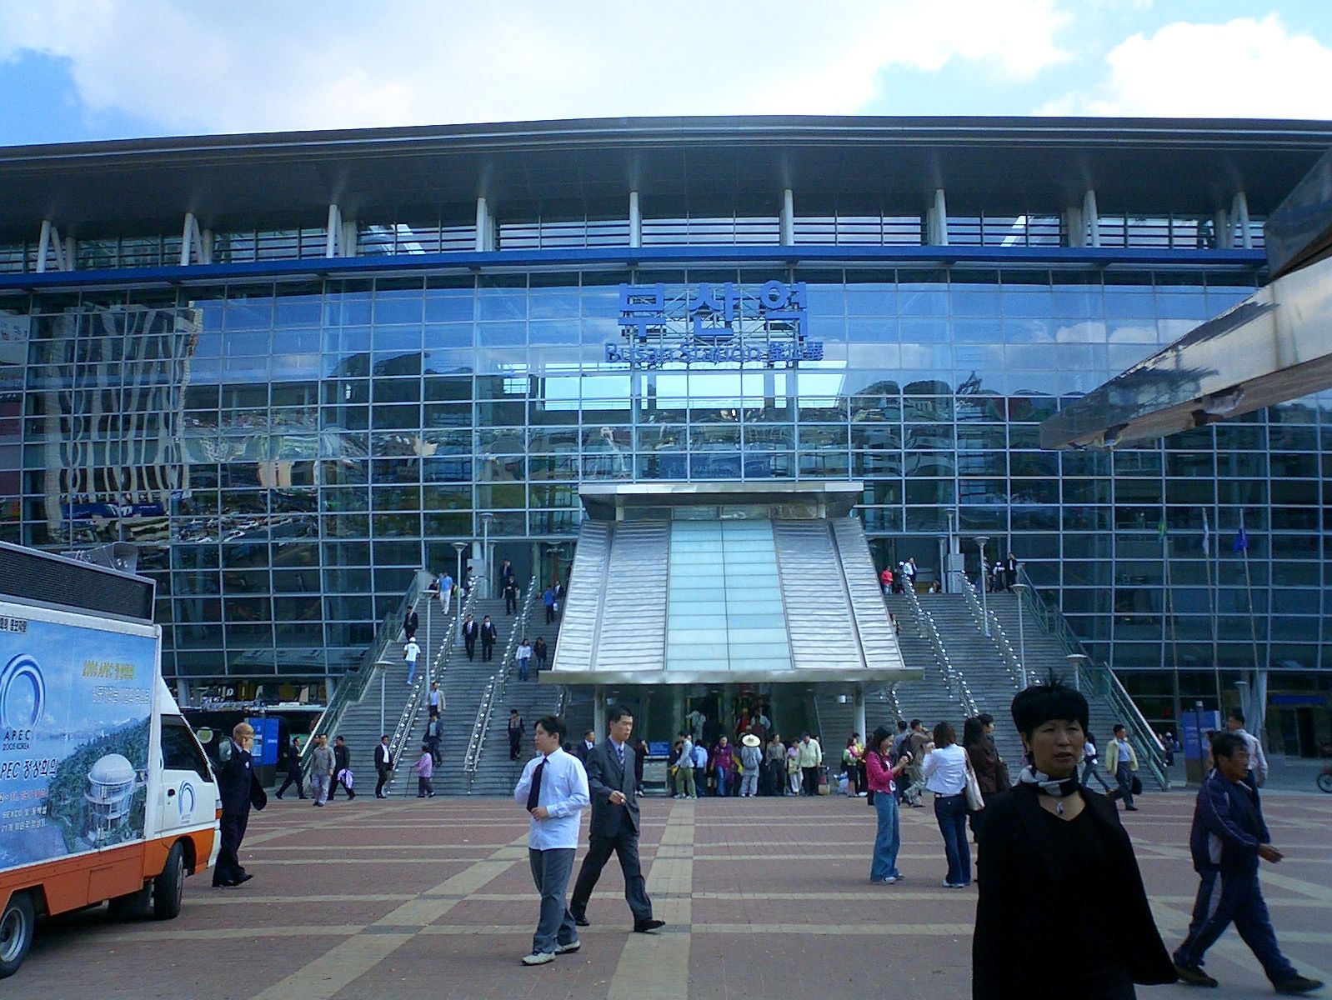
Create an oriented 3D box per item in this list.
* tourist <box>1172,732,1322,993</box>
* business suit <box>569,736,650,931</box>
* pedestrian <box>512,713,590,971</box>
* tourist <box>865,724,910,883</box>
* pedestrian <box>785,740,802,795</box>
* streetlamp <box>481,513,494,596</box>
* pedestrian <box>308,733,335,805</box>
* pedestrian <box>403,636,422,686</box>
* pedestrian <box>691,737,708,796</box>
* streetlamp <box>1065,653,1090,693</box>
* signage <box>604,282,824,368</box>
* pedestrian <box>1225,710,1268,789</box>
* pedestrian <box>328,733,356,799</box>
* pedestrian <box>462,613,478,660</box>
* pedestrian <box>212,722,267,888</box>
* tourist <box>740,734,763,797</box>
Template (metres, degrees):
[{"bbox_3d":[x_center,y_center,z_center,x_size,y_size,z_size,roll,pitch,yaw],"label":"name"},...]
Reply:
[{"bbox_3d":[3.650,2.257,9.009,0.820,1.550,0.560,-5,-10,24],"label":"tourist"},{"bbox_3d":[-0.394,2.710,11.753,0.620,1.448,0.520,-9,-13,40],"label":"business suit"},{"bbox_3d":[-0.832,2.435,10.319,0.550,1.721,0.520,-10,-13,44],"label":"pedestrian"},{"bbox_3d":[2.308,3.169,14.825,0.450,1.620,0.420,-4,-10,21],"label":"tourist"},{"bbox_3d":[3.445,7.207,38.381,0.500,1.462,0.360,-2,-10,6],"label":"pedestrian"},{"bbox_3d":[-7.601,2.431,60.686,0.570,3.800,0.570,-1,-10,0],"label":"streetlamp"},{"bbox_3d":[-8.383,6.579,34.762,0.580,1.728,0.420,0,-10,-5],"label":"pedestrian"},{"bbox_3d":[-8.380,5.328,47.186,0.520,1.660,0.450,-1,-10,0],"label":"pedestrian"},{"bbox_3d":[0.897,7.187,38.337,0.480,1.550,0.380,-1,-10,3],"label":"pedestrian"},{"bbox_3d":[11.134,6.025,38.518,0.620,3.700,0.620,-1,-10,0],"label":"streetlamp"},{"bbox_3d":[2.194,-8.008,64.542,9.700,4.050,0.600,-1,-10,1],"label":"signage"},{"bbox_3d":[6.793,3.369,16.853,0.550,1.780,0.580,-9,-13,41],"label":"pedestrian"},{"bbox_3d":[-8.783,7.234,38.678,0.680,1.751,0.500,3,-10,-21],"label":"pedestrian"},{"bbox_3d":[-7.036,4.936,51.288,0.520,1.702,0.380,-1,-10,1],"label":"pedestrian"},{"bbox_3d":[-4.613,3.393,15.529,0.560,1.554,0.500,-5,-10,23],"label":"pedestrian"},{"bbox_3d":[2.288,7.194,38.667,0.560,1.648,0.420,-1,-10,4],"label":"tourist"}]

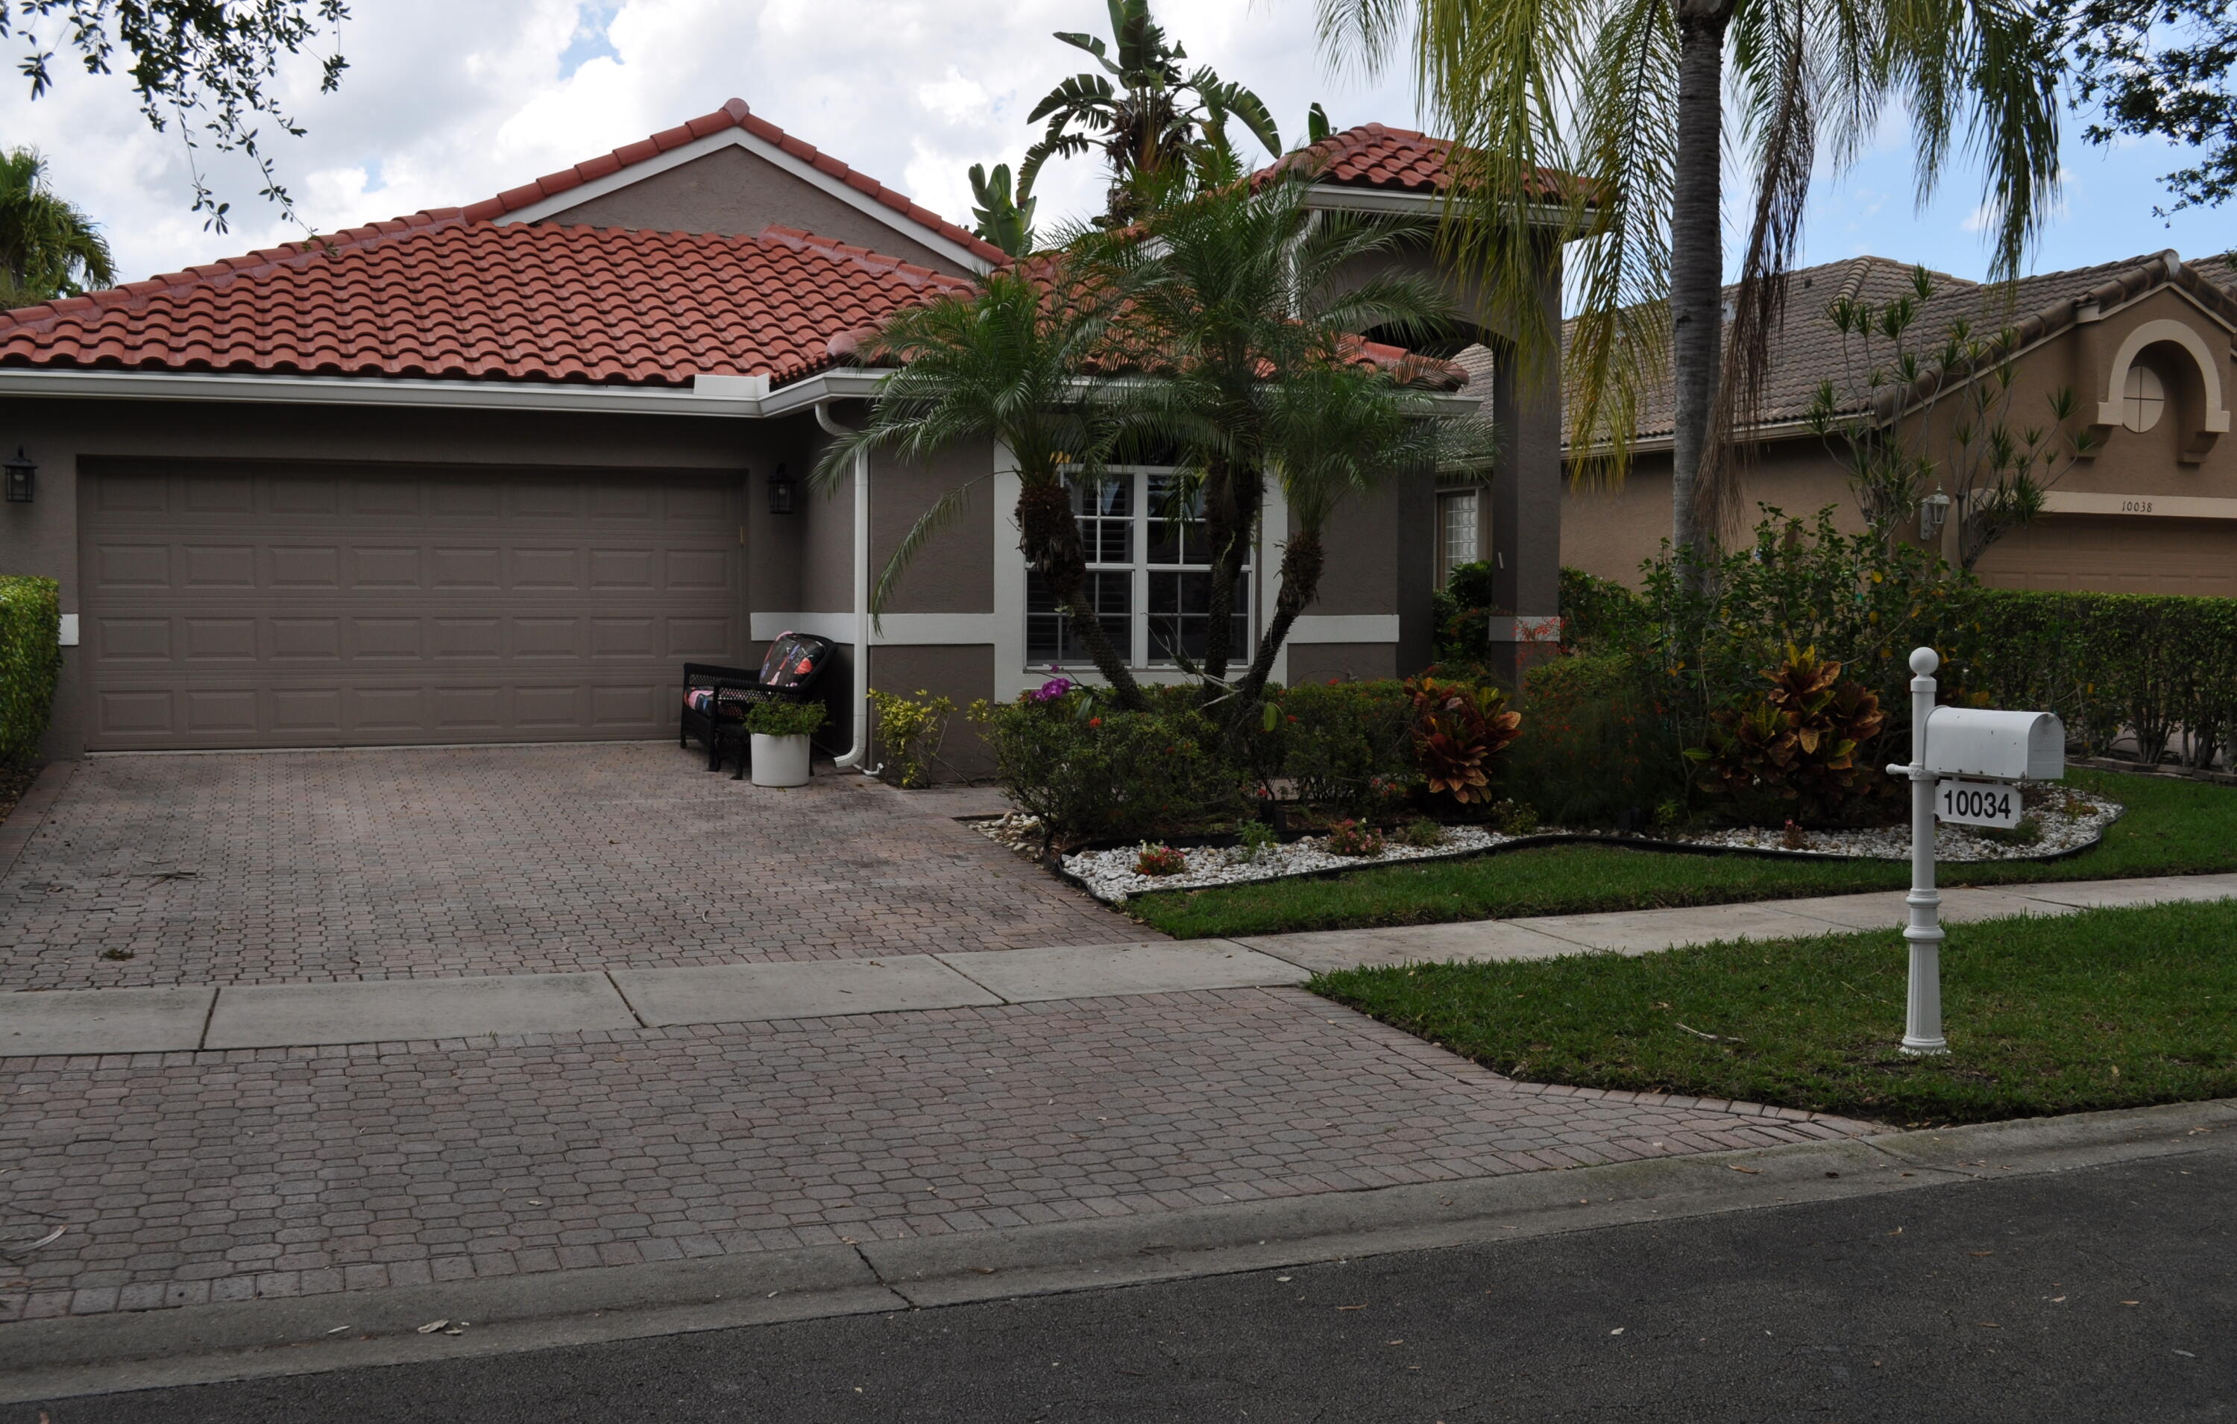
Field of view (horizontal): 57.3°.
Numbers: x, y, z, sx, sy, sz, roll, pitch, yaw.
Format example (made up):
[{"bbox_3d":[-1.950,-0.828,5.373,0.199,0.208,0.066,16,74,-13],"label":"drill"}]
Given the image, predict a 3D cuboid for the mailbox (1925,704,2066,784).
[{"bbox_3d":[3.036,0.104,7.117,0.162,0.222,0.488,-1,2,-19],"label":"mailbox"}]

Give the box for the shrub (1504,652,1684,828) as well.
[{"bbox_3d":[3.172,0.137,13.667,1.120,1.080,1.100,-1,2,-19],"label":"shrub"}]

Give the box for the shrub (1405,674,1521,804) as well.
[{"bbox_3d":[2.264,0.200,13.469,0.740,0.890,0.720,0,2,0],"label":"shrub"}]

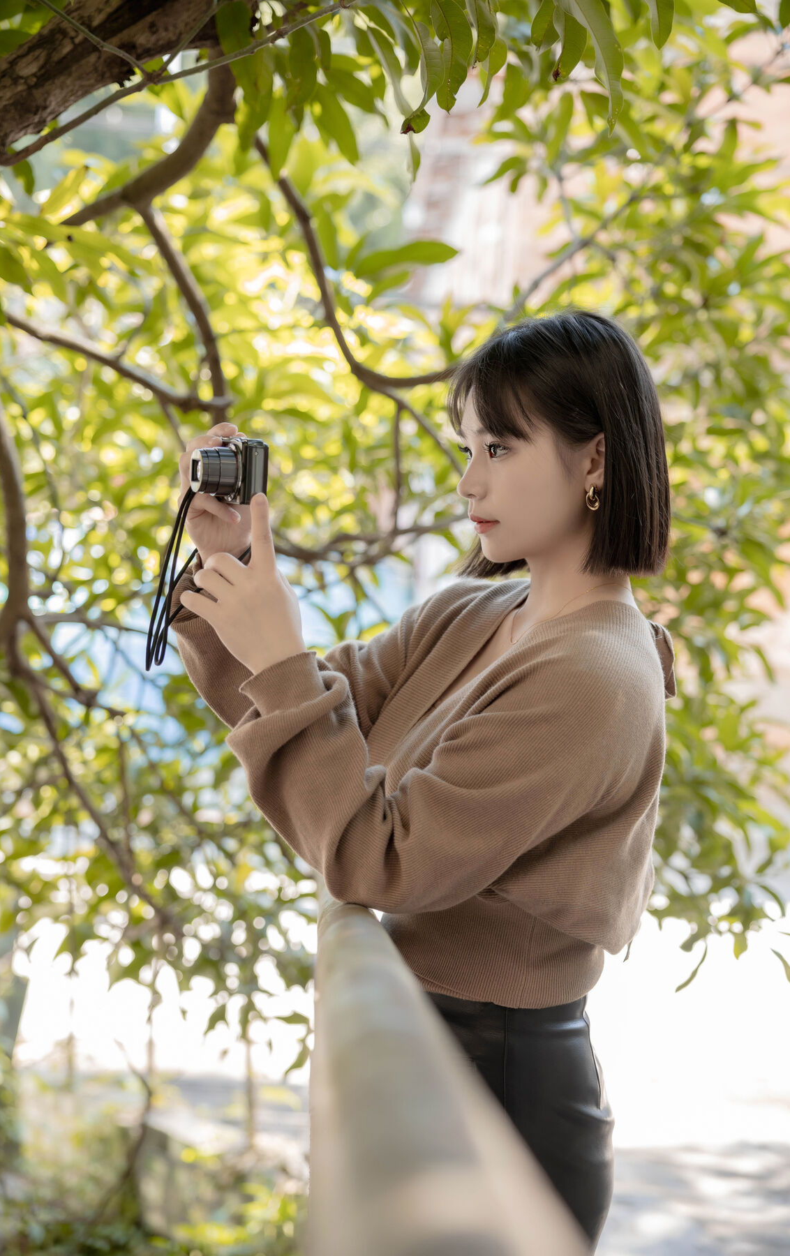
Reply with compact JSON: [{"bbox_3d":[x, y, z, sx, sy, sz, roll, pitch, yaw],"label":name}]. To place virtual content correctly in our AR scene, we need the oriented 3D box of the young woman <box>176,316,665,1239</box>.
[{"bbox_3d":[0.030,0.490,1.700,0.520,1.610,0.460,2,-6,-17],"label":"young woman"}]

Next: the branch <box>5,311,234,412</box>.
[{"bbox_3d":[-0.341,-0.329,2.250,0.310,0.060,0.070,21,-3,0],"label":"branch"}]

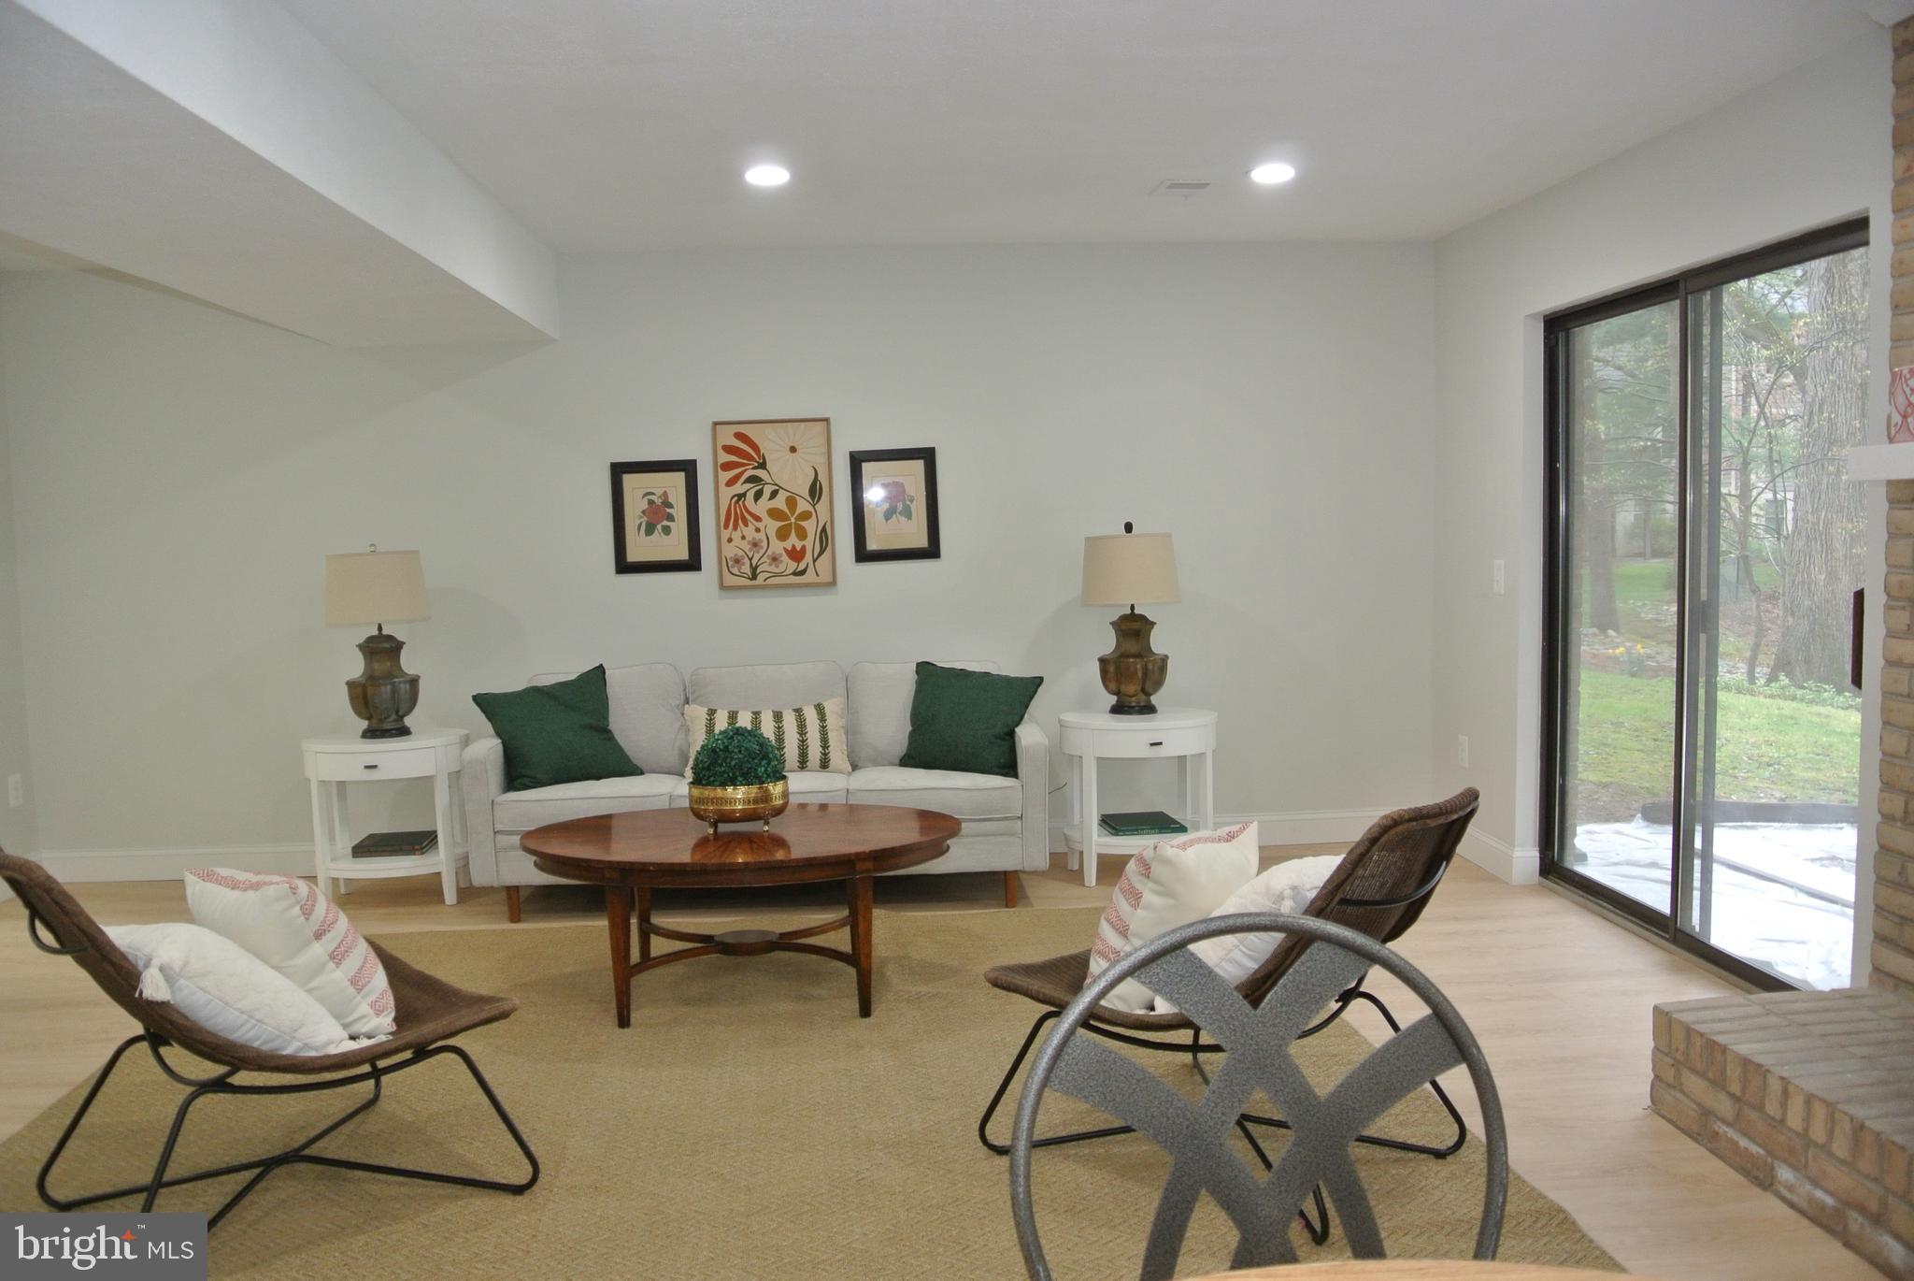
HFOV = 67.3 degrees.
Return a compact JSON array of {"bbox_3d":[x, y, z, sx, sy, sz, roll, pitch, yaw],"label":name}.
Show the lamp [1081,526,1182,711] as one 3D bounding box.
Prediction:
[{"bbox_3d":[0.662,-0.080,5.465,0.375,0.730,0.365,-2,4,-4],"label":"lamp"}]

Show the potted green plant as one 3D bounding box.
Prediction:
[{"bbox_3d":[-0.644,0.402,4.220,0.295,0.305,0.290,-2,4,-4],"label":"potted green plant"}]

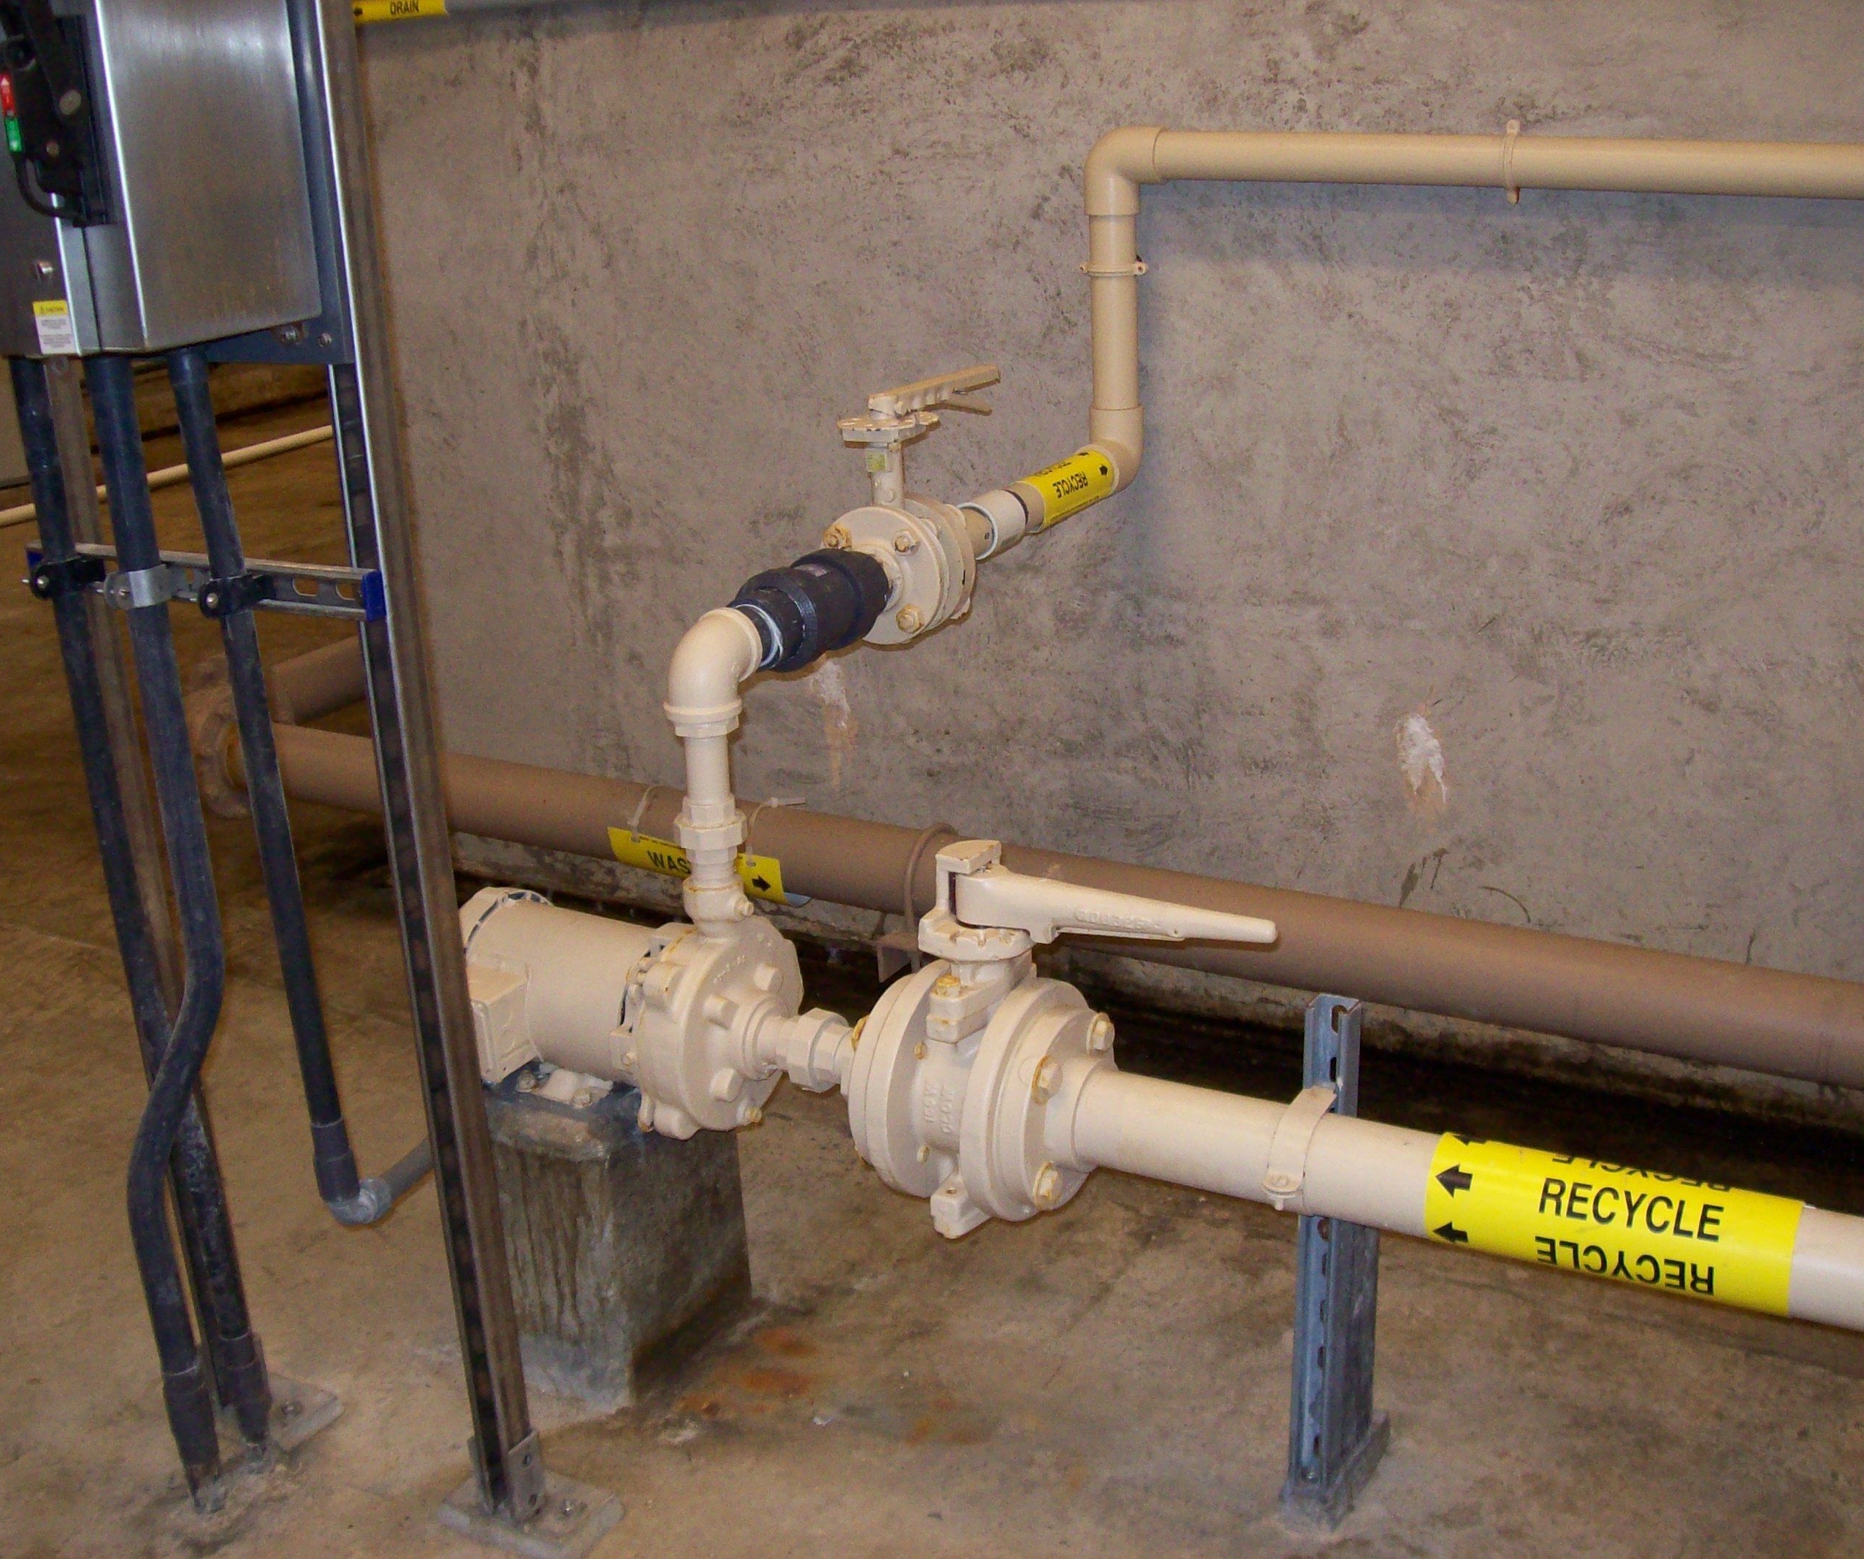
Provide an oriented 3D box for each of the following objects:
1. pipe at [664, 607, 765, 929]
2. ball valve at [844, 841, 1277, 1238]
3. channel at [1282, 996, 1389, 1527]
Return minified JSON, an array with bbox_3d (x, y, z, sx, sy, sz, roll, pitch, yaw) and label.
[{"bbox_3d":[-0.205,-0.018,2.079,0.072,0.295,0.092,9,23,27],"label":"pipe"},{"bbox_3d":[0.136,0.249,1.977,0.373,0.389,0.239,9,23,27],"label":"ball valve"},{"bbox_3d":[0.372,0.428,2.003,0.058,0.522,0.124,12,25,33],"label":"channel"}]

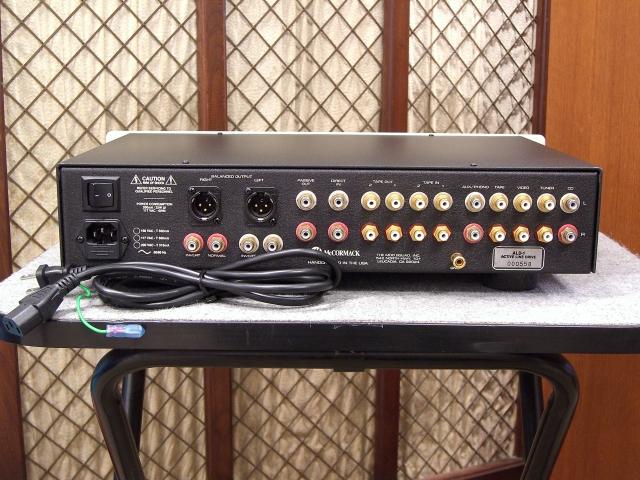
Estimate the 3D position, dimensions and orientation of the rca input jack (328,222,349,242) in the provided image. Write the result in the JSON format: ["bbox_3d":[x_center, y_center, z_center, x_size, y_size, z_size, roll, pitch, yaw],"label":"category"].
[{"bbox_3d":[0.015,-0.005,0.682,0.016,0.016,0.011,1,12,0],"label":"rca input jack"}]

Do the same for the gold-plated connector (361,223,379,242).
[{"bbox_3d":[0.040,-0.005,0.677,0.015,0.015,0.013,0,13,-1],"label":"gold-plated connector"}]

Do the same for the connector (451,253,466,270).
[{"bbox_3d":[0.111,0.016,0.679,0.010,0.010,0.015,0,12,-1],"label":"connector"}]

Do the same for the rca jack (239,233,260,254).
[{"bbox_3d":[-0.056,0.004,0.677,0.016,0.016,0.011,0,12,-1],"label":"rca jack"}]

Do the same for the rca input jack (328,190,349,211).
[{"bbox_3d":[0.015,-0.030,0.672,0.016,0.016,0.011,0,13,-1],"label":"rca input jack"}]

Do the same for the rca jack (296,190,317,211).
[{"bbox_3d":[-0.011,-0.030,0.670,0.016,0.016,0.011,0,12,-1],"label":"rca jack"}]

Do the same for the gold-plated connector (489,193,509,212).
[{"bbox_3d":[0.144,-0.029,0.677,0.015,0.015,0.012,1,12,0],"label":"gold-plated connector"}]

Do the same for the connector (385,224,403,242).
[{"bbox_3d":[0.060,-0.005,0.679,0.015,0.015,0.013,0,12,-1],"label":"connector"}]

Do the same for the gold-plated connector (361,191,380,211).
[{"bbox_3d":[0.040,-0.030,0.671,0.015,0.015,0.013,0,13,-1],"label":"gold-plated connector"}]

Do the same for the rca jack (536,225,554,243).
[{"bbox_3d":[0.180,-0.004,0.676,0.015,0.015,0.013,0,12,-1],"label":"rca jack"}]

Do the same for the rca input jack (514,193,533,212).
[{"bbox_3d":[0.163,-0.029,0.677,0.015,0.015,0.012,1,12,0],"label":"rca input jack"}]

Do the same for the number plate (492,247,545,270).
[{"bbox_3d":[0.161,0.015,0.688,0.042,0.019,0.002,0,13,-1],"label":"number plate"}]

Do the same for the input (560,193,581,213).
[{"bbox_3d":[0.201,-0.029,0.678,0.016,0.016,0.011,1,12,0],"label":"input"}]

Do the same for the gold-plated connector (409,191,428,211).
[{"bbox_3d":[0.080,-0.030,0.677,0.015,0.015,0.012,1,12,0],"label":"gold-plated connector"}]

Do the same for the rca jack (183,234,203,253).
[{"bbox_3d":[-0.101,0.003,0.676,0.016,0.016,0.011,0,12,-1],"label":"rca jack"}]

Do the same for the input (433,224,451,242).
[{"bbox_3d":[0.098,-0.004,0.675,0.015,0.015,0.013,0,12,-1],"label":"input"}]

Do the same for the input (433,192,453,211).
[{"bbox_3d":[0.099,-0.029,0.677,0.015,0.015,0.012,1,12,0],"label":"input"}]

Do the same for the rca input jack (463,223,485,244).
[{"bbox_3d":[0.124,-0.004,0.683,0.016,0.016,0.011,1,12,0],"label":"rca input jack"}]

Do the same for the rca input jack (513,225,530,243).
[{"bbox_3d":[0.162,-0.004,0.678,0.015,0.015,0.013,0,13,-1],"label":"rca input jack"}]

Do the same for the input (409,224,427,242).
[{"bbox_3d":[0.079,-0.004,0.682,0.015,0.015,0.012,1,12,0],"label":"input"}]

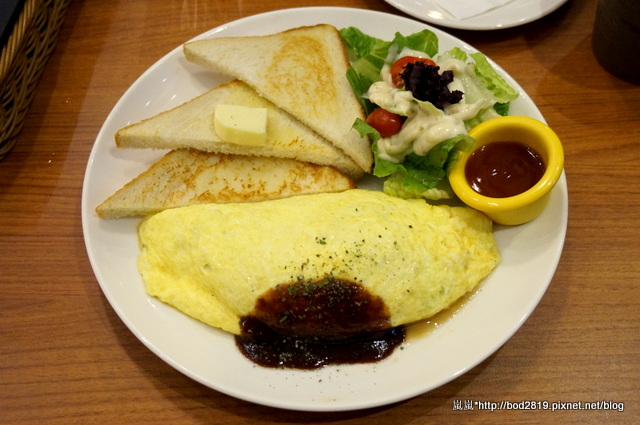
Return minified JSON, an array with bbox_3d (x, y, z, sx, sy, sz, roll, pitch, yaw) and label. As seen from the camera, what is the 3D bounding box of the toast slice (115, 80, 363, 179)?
[{"bbox_3d":[-0.045,-0.061,0.452,0.153,0.017,0.071,8,50,6],"label":"toast slice"}]

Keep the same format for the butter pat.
[{"bbox_3d":[-0.048,-0.052,0.428,0.031,0.011,0.021,6,50,4],"label":"butter pat"}]

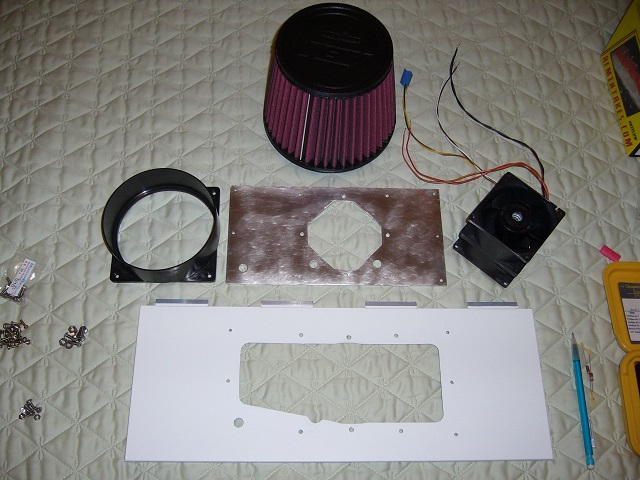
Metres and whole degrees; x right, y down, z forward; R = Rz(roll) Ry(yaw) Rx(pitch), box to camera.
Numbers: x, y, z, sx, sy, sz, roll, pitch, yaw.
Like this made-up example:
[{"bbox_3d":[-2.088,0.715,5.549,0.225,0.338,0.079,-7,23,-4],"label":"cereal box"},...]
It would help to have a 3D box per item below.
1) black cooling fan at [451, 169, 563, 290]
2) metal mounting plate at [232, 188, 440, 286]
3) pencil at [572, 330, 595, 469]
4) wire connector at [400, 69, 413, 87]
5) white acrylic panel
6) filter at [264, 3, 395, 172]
[{"bbox_3d":[0.215,-0.010,0.743,0.079,0.075,0.079,38,71,12],"label":"black cooling fan"},{"bbox_3d":[0.020,-0.006,0.770,0.255,0.003,0.125,1,67,-3],"label":"metal mounting plate"},{"bbox_3d":[0.285,0.172,0.704,0.009,0.009,0.146,2,67,-2],"label":"pencil"},{"bbox_3d":[0.115,-0.213,0.854,0.011,0.008,0.021,16,68,4],"label":"wire connector"},{"bbox_3d":[0.023,0.154,0.705,0.445,0.004,0.164,1,67,-3],"label":"white acrylic panel"},{"bbox_3d":[0.014,-0.182,0.765,0.165,0.141,0.165,7,67,0],"label":"filter"}]

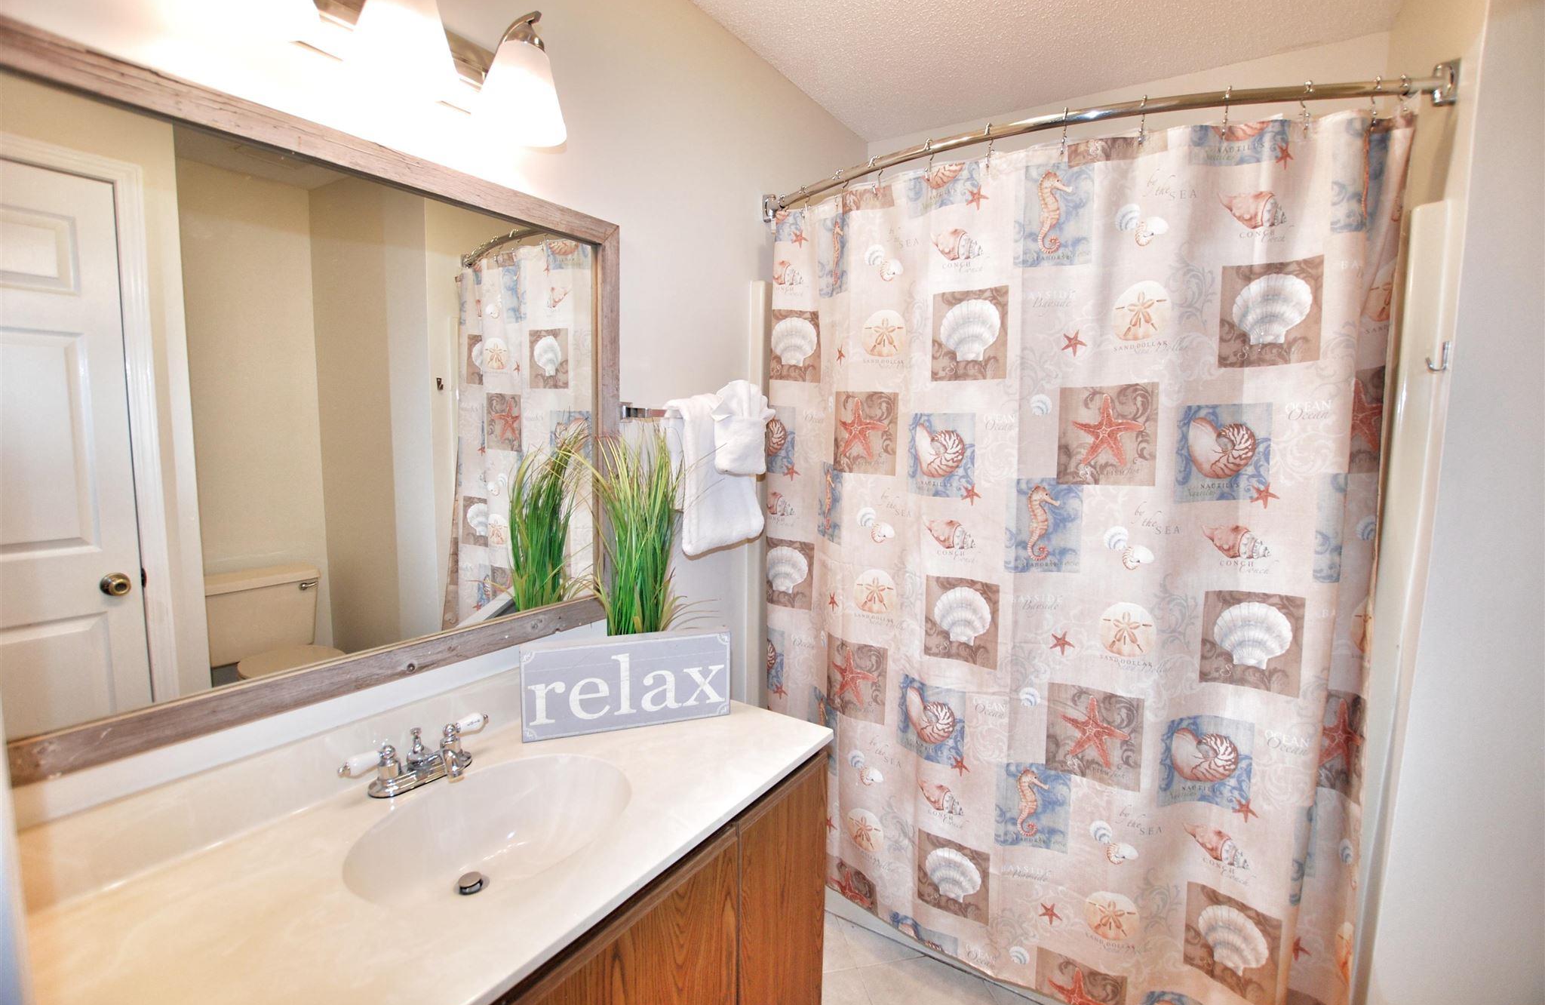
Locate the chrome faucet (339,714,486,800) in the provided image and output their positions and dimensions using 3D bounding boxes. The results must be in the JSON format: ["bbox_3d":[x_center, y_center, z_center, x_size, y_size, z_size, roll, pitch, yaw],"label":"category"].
[{"bbox_3d":[-0.550,0.414,1.046,0.145,0.080,0.245,5,7,34],"label":"chrome faucet"}]

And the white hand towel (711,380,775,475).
[{"bbox_3d":[-0.078,-0.190,1.645,0.080,0.242,0.235,5,7,34],"label":"white hand towel"}]

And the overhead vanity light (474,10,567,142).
[{"bbox_3d":[-0.421,-0.720,1.079,0.149,0.188,0.142,5,7,34],"label":"overhead vanity light"}]

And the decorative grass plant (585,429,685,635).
[{"bbox_3d":[-0.271,0.140,1.307,0.200,0.585,0.200,5,7,34],"label":"decorative grass plant"}]

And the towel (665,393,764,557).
[{"bbox_3d":[-0.146,-0.081,1.657,0.090,0.380,0.350,5,7,34],"label":"towel"}]

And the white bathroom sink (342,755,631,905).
[{"bbox_3d":[-0.404,0.535,0.963,0.335,0.140,0.404,5,7,34],"label":"white bathroom sink"}]

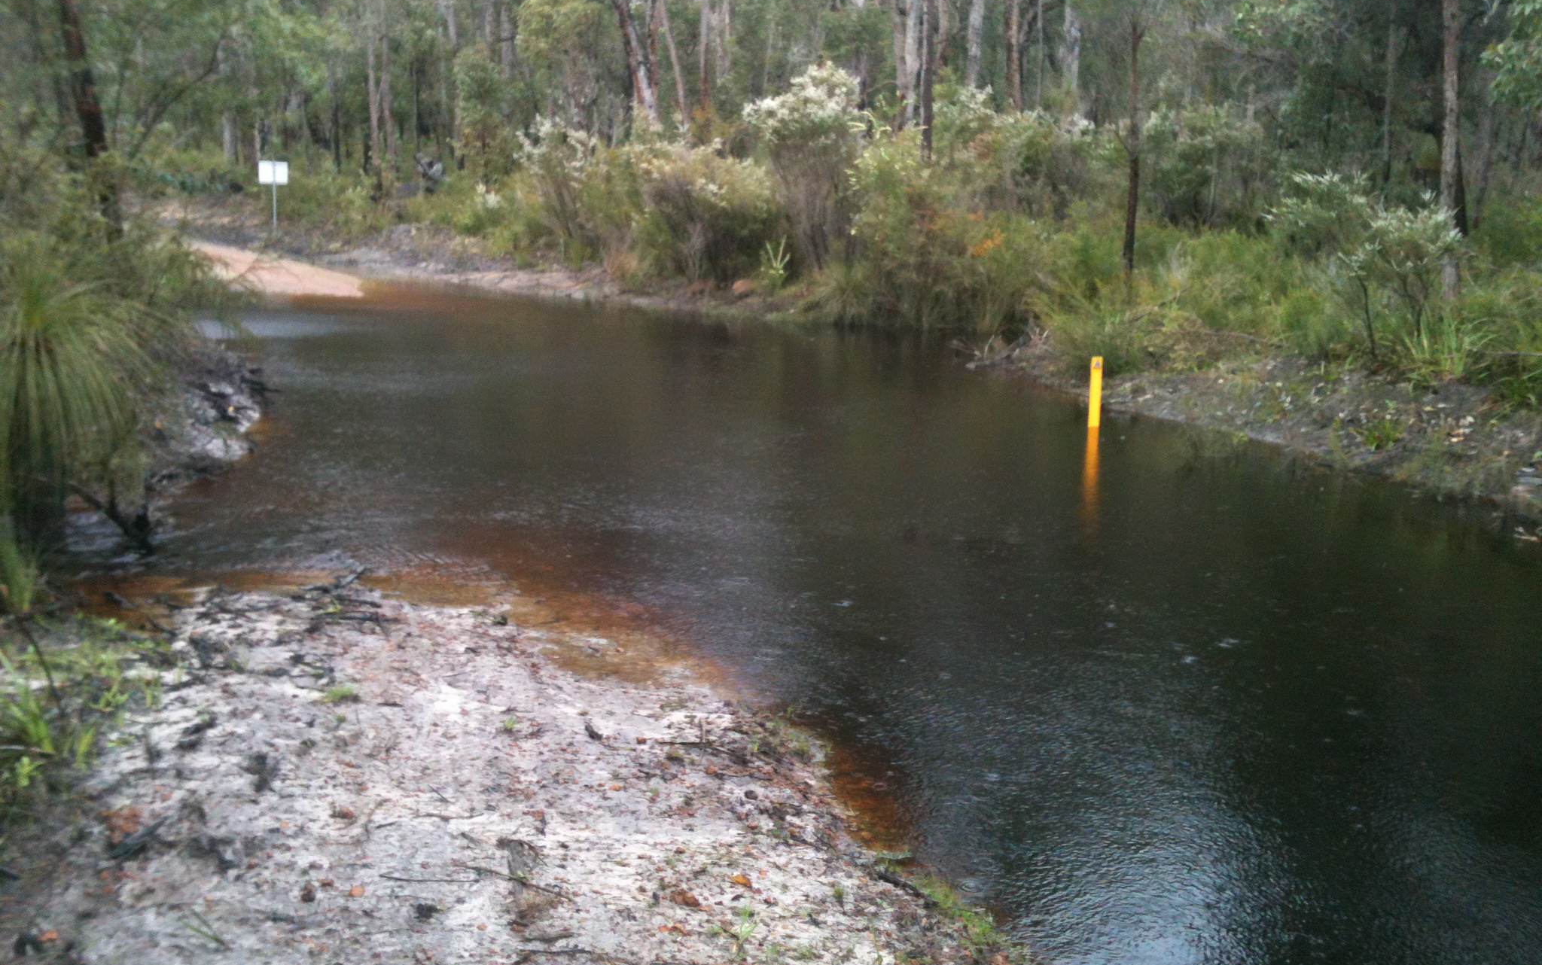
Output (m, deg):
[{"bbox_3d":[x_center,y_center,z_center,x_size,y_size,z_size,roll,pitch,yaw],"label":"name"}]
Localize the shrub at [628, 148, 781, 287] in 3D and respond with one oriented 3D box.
[{"bbox_3d":[-0.690,-2.930,16.770,1.600,1.480,1.450,0,13,0],"label":"shrub"}]

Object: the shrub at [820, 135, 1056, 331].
[{"bbox_3d":[1.620,-2.440,14.940,2.200,1.850,1.800,0,13,0],"label":"shrub"}]

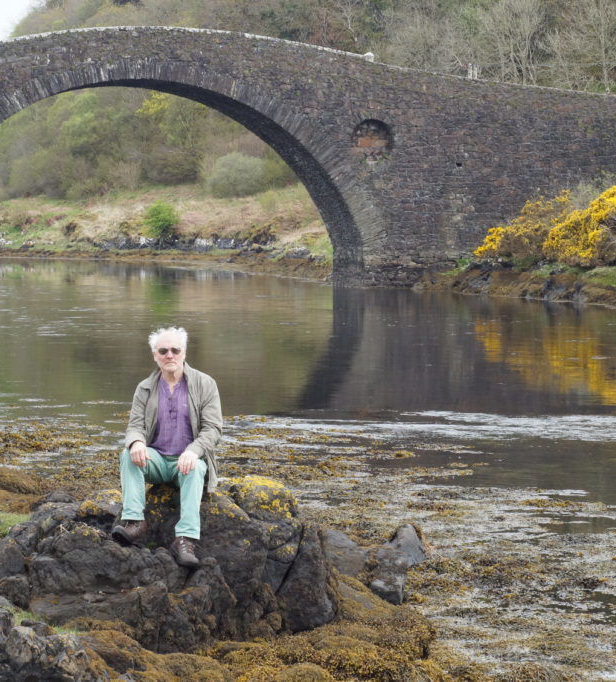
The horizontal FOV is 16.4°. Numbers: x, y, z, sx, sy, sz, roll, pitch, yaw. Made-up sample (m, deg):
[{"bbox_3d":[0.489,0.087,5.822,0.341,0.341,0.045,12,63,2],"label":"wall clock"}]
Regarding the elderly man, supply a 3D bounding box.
[{"bbox_3d":[-0.790,0.567,11.900,0.630,1.280,0.840,0,3,4],"label":"elderly man"}]

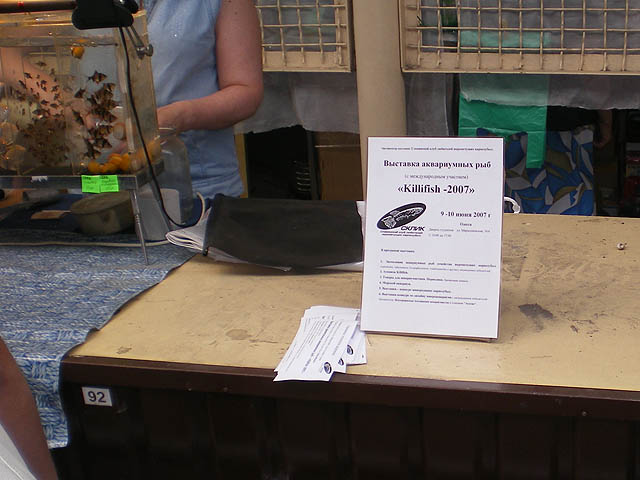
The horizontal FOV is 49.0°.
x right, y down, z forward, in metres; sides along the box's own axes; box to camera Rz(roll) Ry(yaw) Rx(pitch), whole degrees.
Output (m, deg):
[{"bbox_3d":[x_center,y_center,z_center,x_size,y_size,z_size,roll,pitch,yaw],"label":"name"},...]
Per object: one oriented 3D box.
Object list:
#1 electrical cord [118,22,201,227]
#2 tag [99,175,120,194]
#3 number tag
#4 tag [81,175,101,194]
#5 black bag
[{"bbox_3d":[-0.315,-0.201,1.390,0.100,0.425,0.120,2,21,11],"label":"electrical cord"},{"bbox_3d":[-0.399,-0.106,1.331,0.037,0.034,0.002,1,21,8],"label":"tag"},{"bbox_3d":[-0.335,0.237,1.057,0.044,0.030,0.003,2,21,11],"label":"number tag"},{"bbox_3d":[-0.437,-0.106,1.341,0.037,0.035,0.002,1,21,8],"label":"tag"},{"bbox_3d":[-0.069,-0.026,1.449,0.315,0.055,0.275,-1,21,3],"label":"black bag"}]

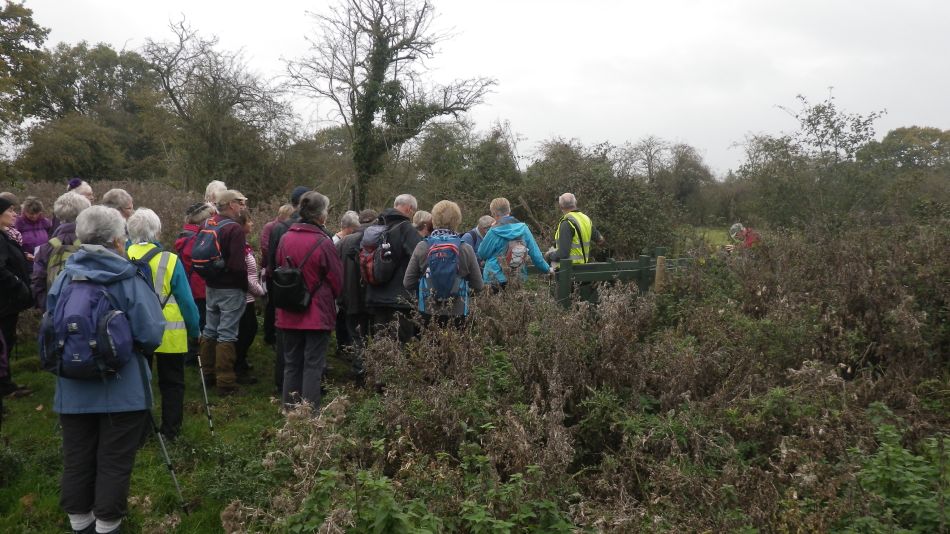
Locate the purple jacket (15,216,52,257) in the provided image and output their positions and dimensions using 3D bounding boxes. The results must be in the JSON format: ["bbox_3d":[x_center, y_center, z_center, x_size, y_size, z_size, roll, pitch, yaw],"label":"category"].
[{"bbox_3d":[-4.508,-0.188,7.233,0.480,0.700,0.360,-5,7,-42],"label":"purple jacket"}]

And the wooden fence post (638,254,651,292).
[{"bbox_3d":[1.947,0.391,8.149,0.120,1.050,0.120,-1,6,-14],"label":"wooden fence post"}]

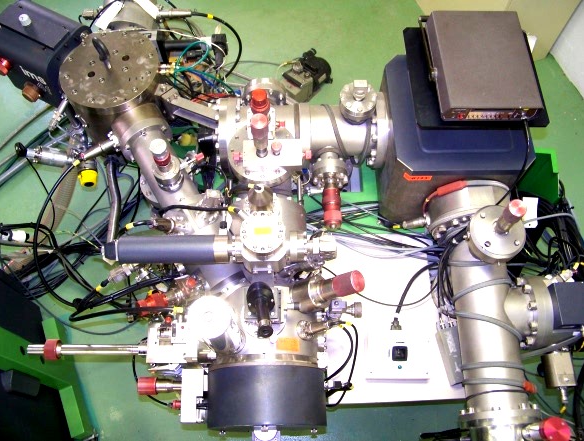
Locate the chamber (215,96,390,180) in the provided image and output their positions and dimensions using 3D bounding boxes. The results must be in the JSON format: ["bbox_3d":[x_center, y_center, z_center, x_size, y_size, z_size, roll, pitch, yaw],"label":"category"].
[{"bbox_3d":[0.037,-0.284,1.809,0.555,0.235,0.235,-1,64,0],"label":"chamber"}]

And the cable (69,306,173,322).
[{"bbox_3d":[-0.476,0.261,1.563,0.293,0.040,0.035,-3,64,-1],"label":"cable"}]

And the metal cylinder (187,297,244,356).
[{"bbox_3d":[-0.183,0.262,1.392,0.108,0.140,0.108,-4,64,9],"label":"metal cylinder"}]

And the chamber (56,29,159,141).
[{"bbox_3d":[-0.569,-0.421,1.864,0.305,0.250,0.305,0,64,0],"label":"chamber"}]

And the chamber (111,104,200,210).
[{"bbox_3d":[-0.423,-0.202,1.750,0.155,0.155,0.370,-26,67,-12],"label":"chamber"}]

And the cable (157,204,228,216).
[{"bbox_3d":[-0.285,-0.030,1.609,0.209,0.035,0.030,2,64,1],"label":"cable"}]

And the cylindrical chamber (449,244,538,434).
[{"bbox_3d":[0.531,0.294,1.523,0.190,0.190,0.512,2,64,1],"label":"cylindrical chamber"}]

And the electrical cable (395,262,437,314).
[{"bbox_3d":[0.384,0.207,1.767,0.060,0.100,0.172,39,70,17],"label":"electrical cable"}]

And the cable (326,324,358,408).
[{"bbox_3d":[0.133,0.386,1.481,0.085,0.080,0.215,0,64,0],"label":"cable"}]

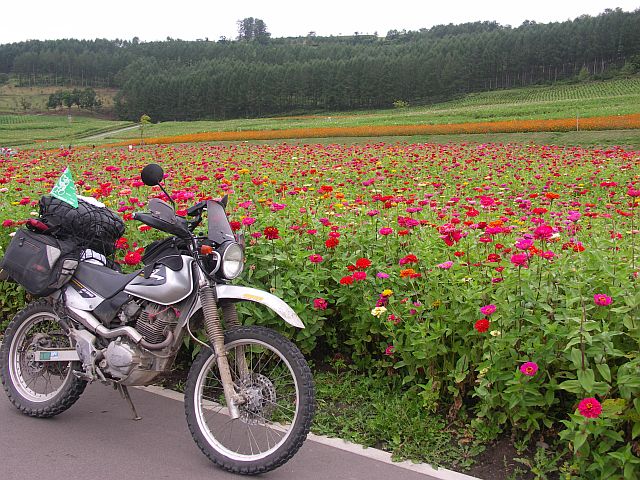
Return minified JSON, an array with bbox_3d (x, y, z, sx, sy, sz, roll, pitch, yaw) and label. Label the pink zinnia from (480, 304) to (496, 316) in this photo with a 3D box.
[{"bbox_3d":[0.911,0.381,3.700,0.088,0.042,0.088,2,29,14],"label":"pink zinnia"}]

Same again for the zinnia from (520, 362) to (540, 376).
[{"bbox_3d":[0.995,0.615,3.250,0.087,0.045,0.083,3,44,17],"label":"zinnia"}]

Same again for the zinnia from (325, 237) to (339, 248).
[{"bbox_3d":[0.072,0.019,4.300,0.088,0.056,0.088,0,13,1],"label":"zinnia"}]

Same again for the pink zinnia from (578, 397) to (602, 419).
[{"bbox_3d":[1.155,0.717,2.920,0.097,0.050,0.092,4,51,22],"label":"pink zinnia"}]

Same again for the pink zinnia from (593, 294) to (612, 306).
[{"bbox_3d":[1.365,0.290,3.300,0.092,0.045,0.092,4,34,23],"label":"pink zinnia"}]

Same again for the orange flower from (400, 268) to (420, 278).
[{"bbox_3d":[0.549,0.204,4.200,0.097,0.045,0.097,1,14,8],"label":"orange flower"}]

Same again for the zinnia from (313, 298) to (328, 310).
[{"bbox_3d":[0.004,0.391,4.150,0.087,0.055,0.087,0,33,0],"label":"zinnia"}]

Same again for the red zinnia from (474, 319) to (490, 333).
[{"bbox_3d":[0.867,0.456,3.650,0.082,0.055,0.082,2,29,14],"label":"red zinnia"}]

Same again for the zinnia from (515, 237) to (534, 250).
[{"bbox_3d":[1.121,0.022,3.750,0.100,0.050,0.100,3,19,17],"label":"zinnia"}]

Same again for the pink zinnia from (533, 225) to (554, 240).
[{"bbox_3d":[1.225,-0.041,3.750,0.102,0.060,0.102,3,14,18],"label":"pink zinnia"}]

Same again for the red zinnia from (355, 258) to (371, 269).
[{"bbox_3d":[0.267,0.144,4.200,0.094,0.052,0.094,1,14,4],"label":"red zinnia"}]

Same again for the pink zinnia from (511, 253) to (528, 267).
[{"bbox_3d":[1.094,0.107,3.750,0.094,0.058,0.094,3,14,16],"label":"pink zinnia"}]

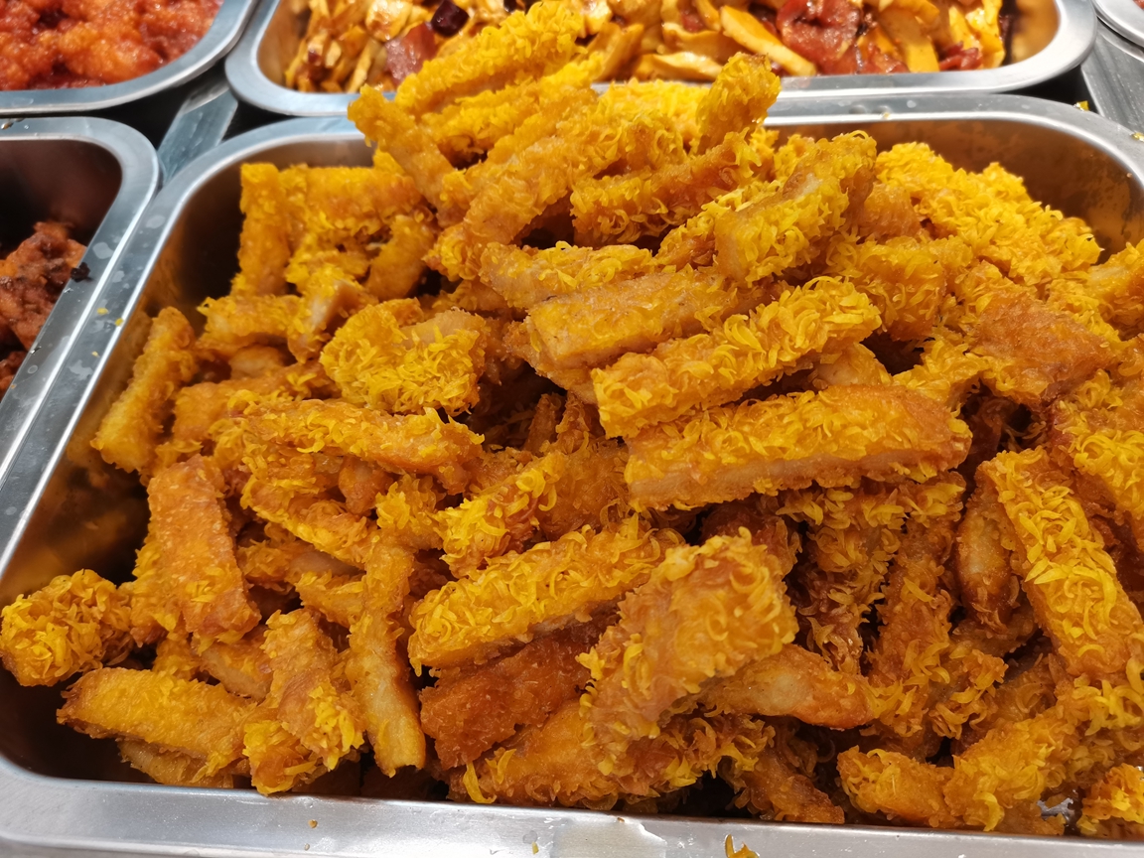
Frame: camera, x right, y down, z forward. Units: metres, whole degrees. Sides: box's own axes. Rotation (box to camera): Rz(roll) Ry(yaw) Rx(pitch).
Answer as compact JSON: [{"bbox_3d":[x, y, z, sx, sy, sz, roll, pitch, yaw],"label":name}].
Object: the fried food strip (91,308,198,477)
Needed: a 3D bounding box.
[{"bbox_3d":[-0.168,-0.017,0.339,0.016,0.016,0.061,7,62,11],"label":"fried food strip"}]

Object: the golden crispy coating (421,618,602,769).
[{"bbox_3d":[-0.015,0.080,0.261,0.058,0.014,0.021,-23,57,-3],"label":"golden crispy coating"}]

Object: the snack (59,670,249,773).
[{"bbox_3d":[-0.133,0.093,0.276,0.063,0.012,0.019,4,57,13],"label":"snack"}]

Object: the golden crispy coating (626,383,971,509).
[{"bbox_3d":[0.060,0.004,0.232,0.085,0.016,0.021,-6,54,2],"label":"golden crispy coating"}]

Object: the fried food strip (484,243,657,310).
[{"bbox_3d":[0.000,-0.046,0.258,0.053,0.016,0.019,4,55,15],"label":"fried food strip"}]

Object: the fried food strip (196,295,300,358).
[{"bbox_3d":[-0.130,-0.041,0.350,0.045,0.014,0.017,5,57,13],"label":"fried food strip"}]

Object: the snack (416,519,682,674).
[{"bbox_3d":[-0.005,0.043,0.228,0.069,0.017,0.021,-15,54,-4],"label":"snack"}]

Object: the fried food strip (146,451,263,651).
[{"bbox_3d":[-0.114,0.037,0.267,0.021,0.015,0.053,-17,74,-5],"label":"fried food strip"}]

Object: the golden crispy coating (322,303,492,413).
[{"bbox_3d":[-0.055,-0.023,0.281,0.047,0.022,0.026,5,75,10],"label":"golden crispy coating"}]

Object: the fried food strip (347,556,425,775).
[{"bbox_3d":[-0.057,0.072,0.267,0.016,0.015,0.061,-8,71,1],"label":"fried food strip"}]

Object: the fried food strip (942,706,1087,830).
[{"bbox_3d":[0.109,0.080,0.209,0.034,0.018,0.020,-28,56,0],"label":"fried food strip"}]

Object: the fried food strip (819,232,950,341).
[{"bbox_3d":[0.091,-0.042,0.258,0.036,0.023,0.022,1,74,-2],"label":"fried food strip"}]

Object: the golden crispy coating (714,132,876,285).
[{"bbox_3d":[0.077,-0.075,0.292,0.055,0.017,0.018,-34,58,-3],"label":"golden crispy coating"}]

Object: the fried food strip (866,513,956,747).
[{"bbox_3d":[0.094,0.051,0.234,0.019,0.017,0.062,11,67,14],"label":"fried food strip"}]

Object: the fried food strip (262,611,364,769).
[{"bbox_3d":[-0.077,0.077,0.259,0.019,0.016,0.043,-20,73,-8],"label":"fried food strip"}]

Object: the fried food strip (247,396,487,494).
[{"bbox_3d":[-0.076,0.004,0.302,0.091,0.015,0.017,9,58,18],"label":"fried food strip"}]

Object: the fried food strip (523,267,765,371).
[{"bbox_3d":[0.024,-0.036,0.282,0.075,0.016,0.020,-9,55,8],"label":"fried food strip"}]

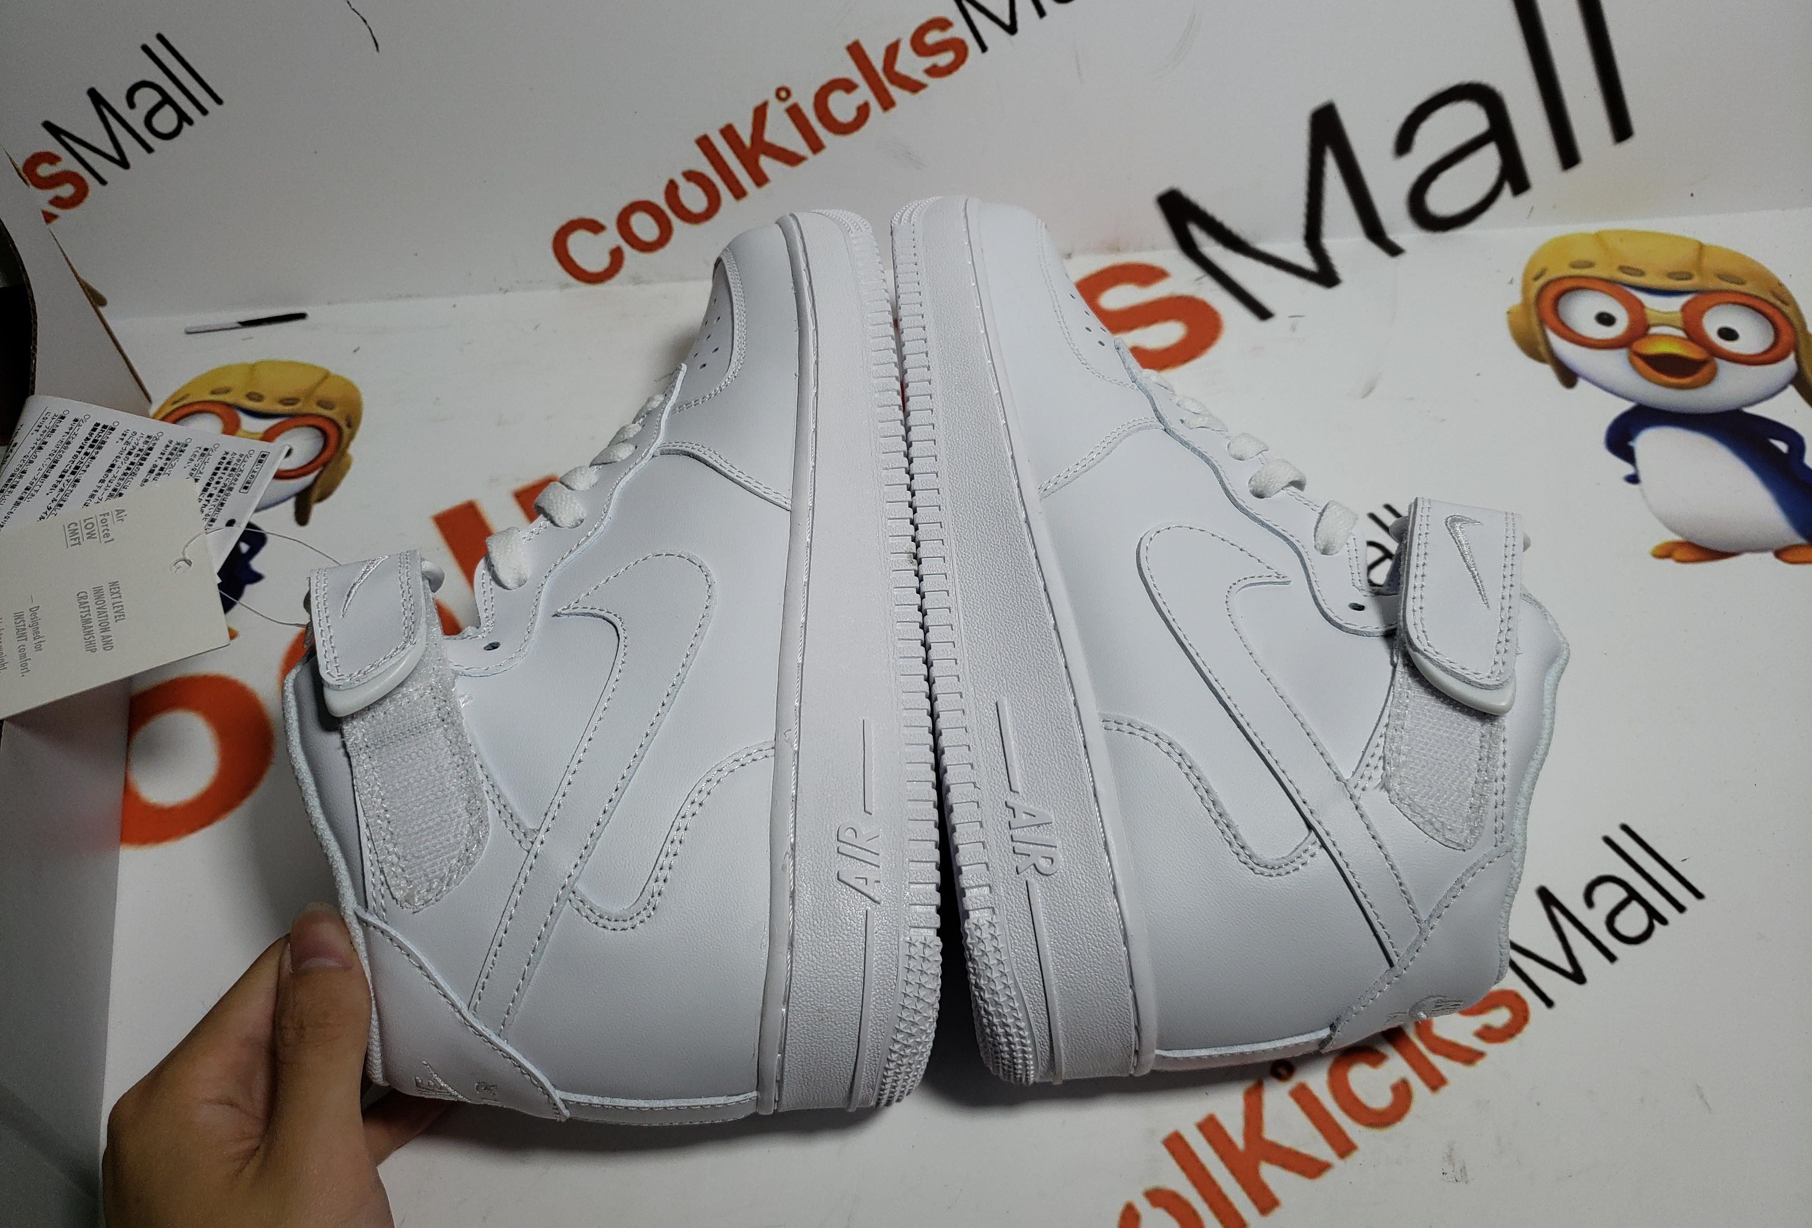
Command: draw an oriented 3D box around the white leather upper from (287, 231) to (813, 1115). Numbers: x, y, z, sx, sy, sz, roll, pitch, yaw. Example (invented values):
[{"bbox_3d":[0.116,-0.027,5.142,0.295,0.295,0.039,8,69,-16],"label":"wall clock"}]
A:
[{"bbox_3d":[-0.095,-0.002,0.397,0.136,0.102,0.287,-3,56,-3],"label":"white leather upper"}]

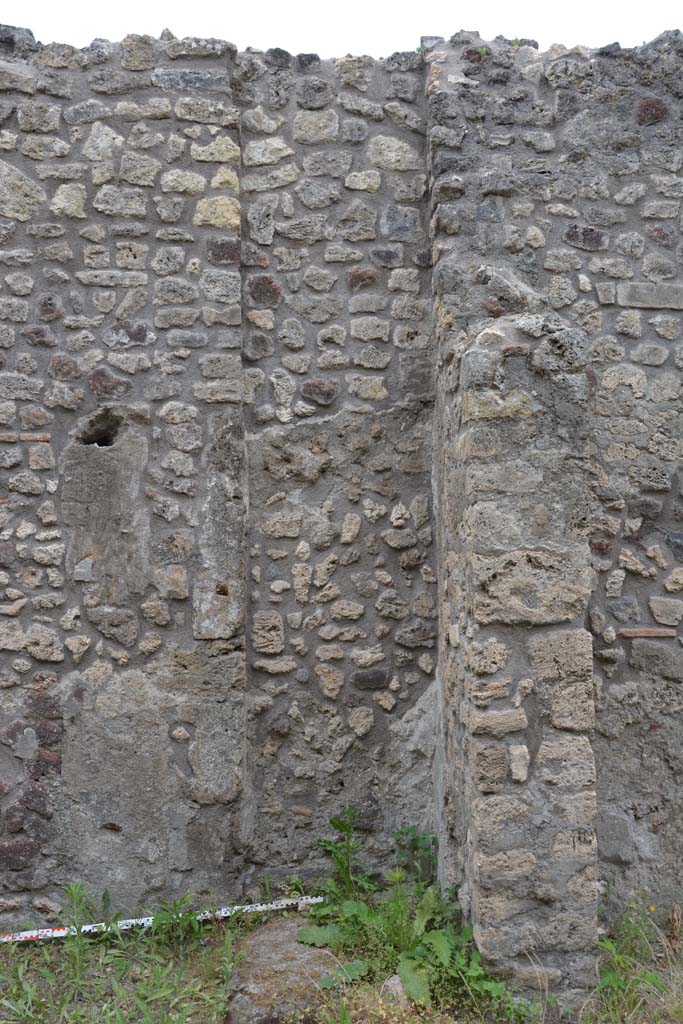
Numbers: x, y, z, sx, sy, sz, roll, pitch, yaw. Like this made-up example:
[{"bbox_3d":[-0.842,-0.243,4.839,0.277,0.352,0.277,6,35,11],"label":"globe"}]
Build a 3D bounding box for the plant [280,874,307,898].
[{"bbox_3d":[-0.197,1.508,3.780,0.110,0.100,0.095,-1,-1,0],"label":"plant"}]

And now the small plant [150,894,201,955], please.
[{"bbox_3d":[-0.624,1.551,3.530,0.185,0.210,0.165,-1,-1,0],"label":"small plant"}]

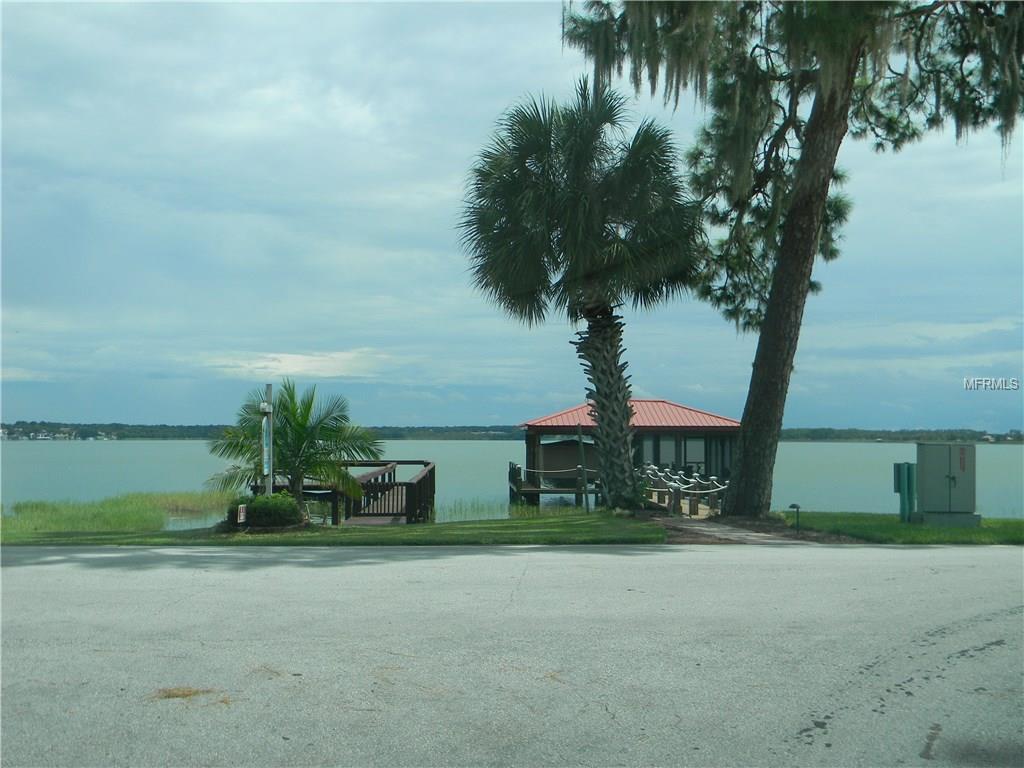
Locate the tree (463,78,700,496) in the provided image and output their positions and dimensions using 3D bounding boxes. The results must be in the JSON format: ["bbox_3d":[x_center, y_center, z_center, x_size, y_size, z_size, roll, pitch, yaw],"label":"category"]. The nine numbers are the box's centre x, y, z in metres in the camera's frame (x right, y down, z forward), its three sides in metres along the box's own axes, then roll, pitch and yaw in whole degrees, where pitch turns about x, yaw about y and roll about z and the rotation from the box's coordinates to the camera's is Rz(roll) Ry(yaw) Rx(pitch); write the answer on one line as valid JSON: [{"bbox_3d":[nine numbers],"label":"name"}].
[{"bbox_3d":[1.307,-1.668,20.109,4.500,8.100,4.400,0,-3,0],"label":"tree"}]

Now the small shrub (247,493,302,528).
[{"bbox_3d":[-3.826,2.004,16.921,0.950,0.580,0.850,0,-3,0],"label":"small shrub"}]

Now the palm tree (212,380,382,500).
[{"bbox_3d":[-3.596,1.052,17.569,2.900,2.300,2.800,0,-3,0],"label":"palm tree"}]

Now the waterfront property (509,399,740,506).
[{"bbox_3d":[4.847,2.813,44.916,9.800,4.400,7.300,0,-3,0],"label":"waterfront property"}]

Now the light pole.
[{"bbox_3d":[-3.959,1.108,17.166,0.190,2.210,0.180,0,-3,0],"label":"light pole"}]

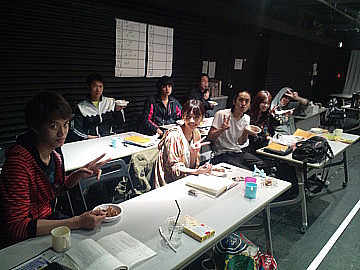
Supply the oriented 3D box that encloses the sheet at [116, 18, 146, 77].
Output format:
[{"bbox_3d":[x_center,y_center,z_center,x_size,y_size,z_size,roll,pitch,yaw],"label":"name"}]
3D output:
[{"bbox_3d":[-0.771,-1.363,4.674,0.010,0.852,0.598,16,19,40],"label":"sheet"}]

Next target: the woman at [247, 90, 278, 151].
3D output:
[{"bbox_3d":[0.963,0.097,3.495,0.480,1.230,0.720,-7,18,-37],"label":"woman"}]

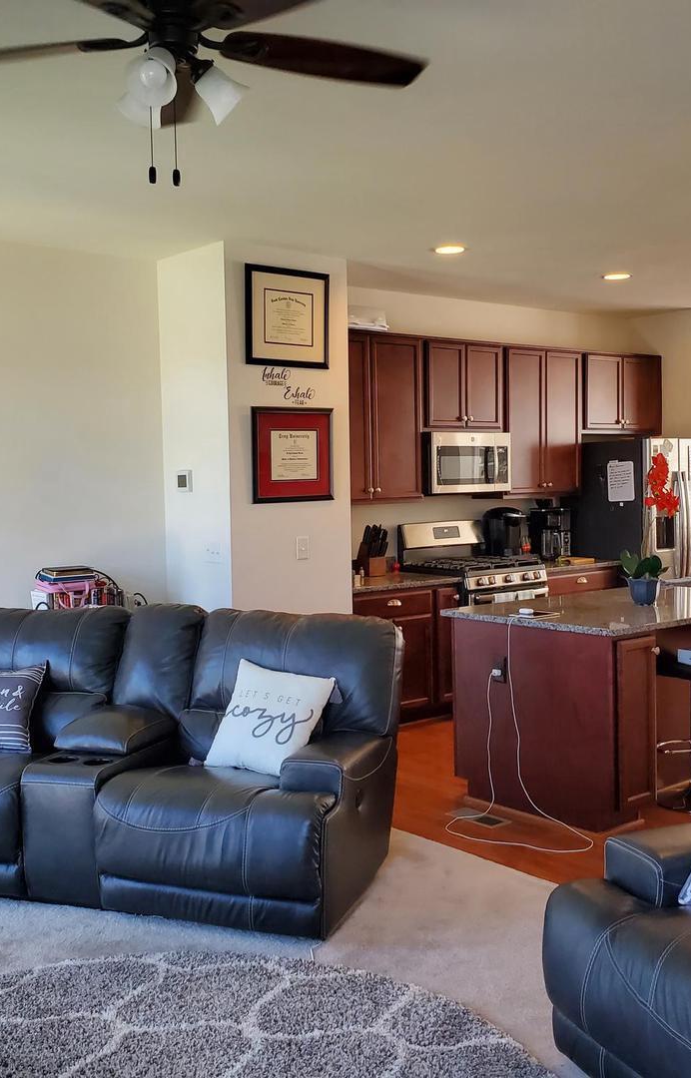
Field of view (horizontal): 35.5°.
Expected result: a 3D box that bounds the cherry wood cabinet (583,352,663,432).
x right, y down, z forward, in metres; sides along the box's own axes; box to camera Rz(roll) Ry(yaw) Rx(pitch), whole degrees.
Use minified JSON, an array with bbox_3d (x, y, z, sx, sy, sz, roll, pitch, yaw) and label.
[{"bbox_3d":[2.039,-1.113,8.452,1.020,0.608,0.330,-4,5,-40],"label":"cherry wood cabinet"}]

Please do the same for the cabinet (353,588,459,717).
[{"bbox_3d":[0.185,0.705,6.761,0.875,0.876,0.630,-4,5,-40],"label":"cabinet"}]

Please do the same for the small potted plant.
[{"bbox_3d":[1.460,0.178,5.316,0.195,0.270,0.190,-4,5,-40],"label":"small potted plant"}]

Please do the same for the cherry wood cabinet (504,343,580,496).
[{"bbox_3d":[1.318,-0.836,7.865,0.855,1.040,0.330,-4,5,-40],"label":"cherry wood cabinet"}]

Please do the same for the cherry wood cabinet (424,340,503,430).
[{"bbox_3d":[0.698,-1.021,7.308,0.770,0.590,0.328,-4,5,-40],"label":"cherry wood cabinet"}]

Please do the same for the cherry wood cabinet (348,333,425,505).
[{"bbox_3d":[0.069,-0.745,6.792,0.870,1.050,0.328,-4,5,-40],"label":"cherry wood cabinet"}]

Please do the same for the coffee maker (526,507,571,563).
[{"bbox_3d":[1.455,-0.025,7.815,0.230,0.370,0.240,-2,4,-15],"label":"coffee maker"}]

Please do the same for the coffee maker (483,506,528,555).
[{"bbox_3d":[1.140,-0.013,7.709,0.250,0.370,0.320,-2,4,-15],"label":"coffee maker"}]

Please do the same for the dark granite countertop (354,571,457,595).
[{"bbox_3d":[0.150,0.267,6.737,0.970,0.036,0.648,-4,5,-40],"label":"dark granite countertop"}]

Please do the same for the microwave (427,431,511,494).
[{"bbox_3d":[0.725,-0.514,7.301,0.756,0.413,0.400,-4,5,-40],"label":"microwave"}]

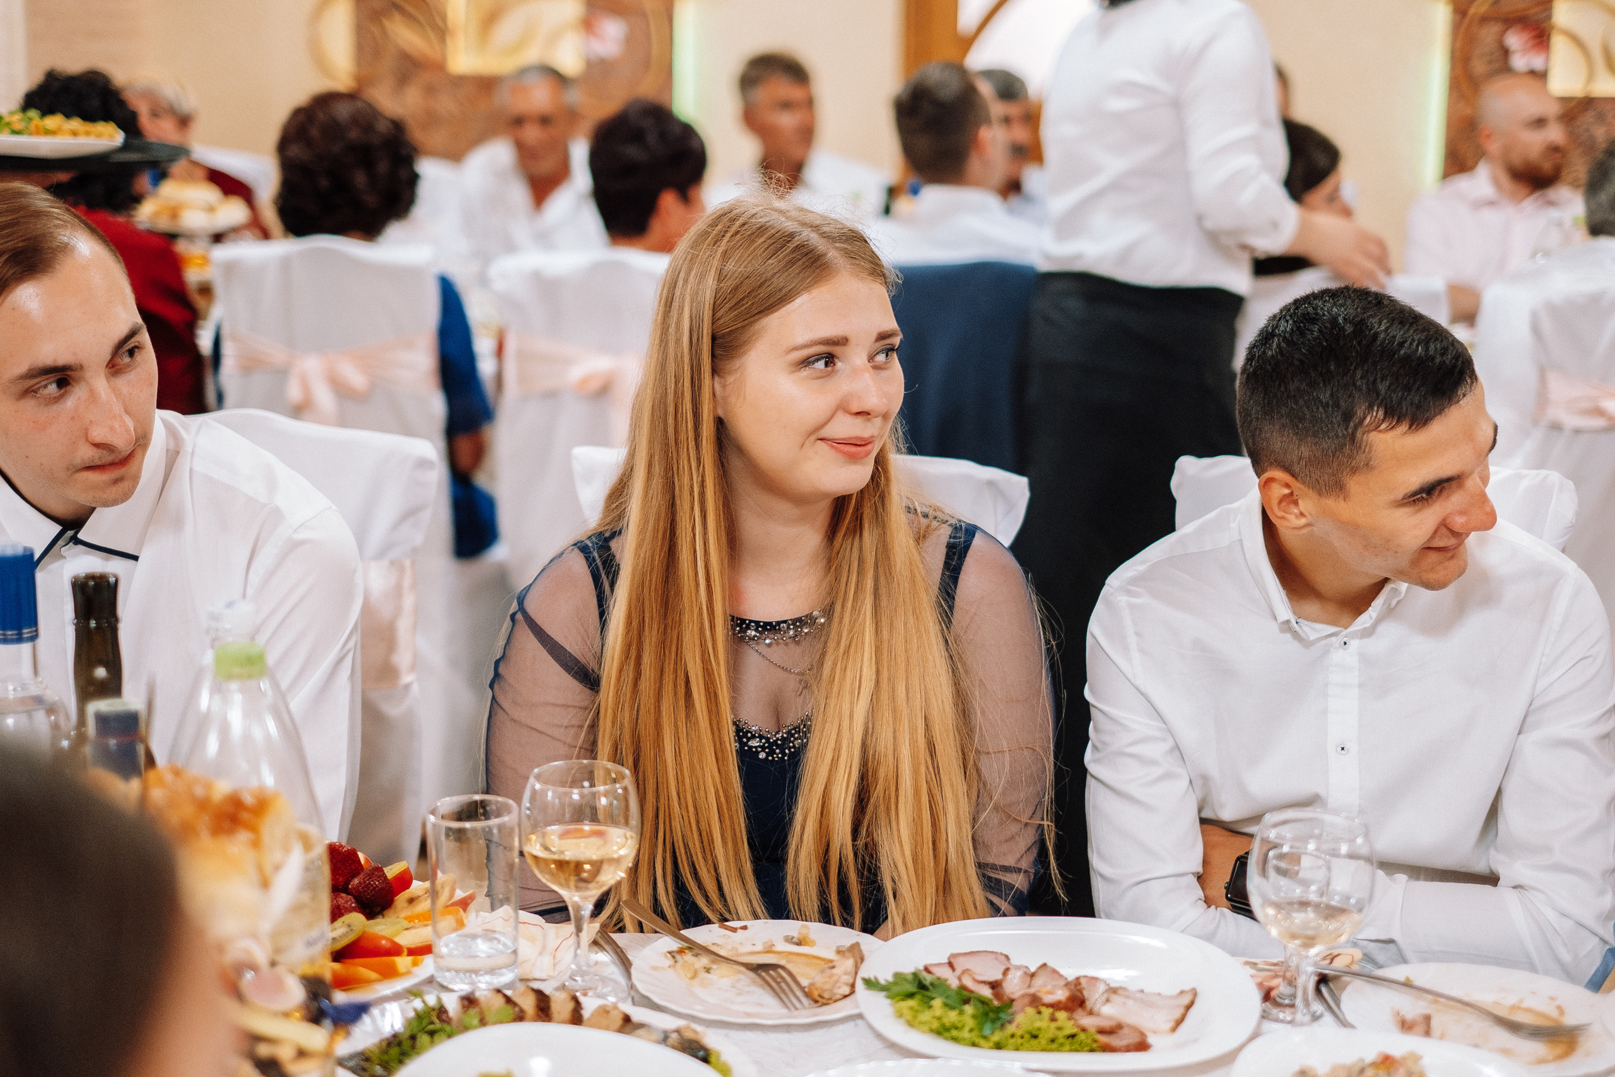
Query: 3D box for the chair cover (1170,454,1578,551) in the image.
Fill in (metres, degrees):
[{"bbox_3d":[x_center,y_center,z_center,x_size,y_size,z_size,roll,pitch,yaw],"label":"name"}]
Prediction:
[{"bbox_3d":[0.491,0.452,2.146,0.430,1.010,0.520,3,12,11],"label":"chair cover"}]

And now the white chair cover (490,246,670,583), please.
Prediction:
[{"bbox_3d":[-0.338,-0.025,4.412,0.430,1.060,0.500,1,12,3],"label":"white chair cover"}]

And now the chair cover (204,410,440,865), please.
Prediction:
[{"bbox_3d":[-0.617,0.432,2.145,0.430,1.060,0.500,6,13,23],"label":"chair cover"}]

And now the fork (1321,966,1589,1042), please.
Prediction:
[{"bbox_3d":[0.432,0.308,1.597,0.179,0.024,0.025,11,14,15],"label":"fork"}]

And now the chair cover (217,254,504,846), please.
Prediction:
[{"bbox_3d":[-0.857,-0.062,4.560,0.430,1.060,0.500,1,12,3],"label":"chair cover"}]

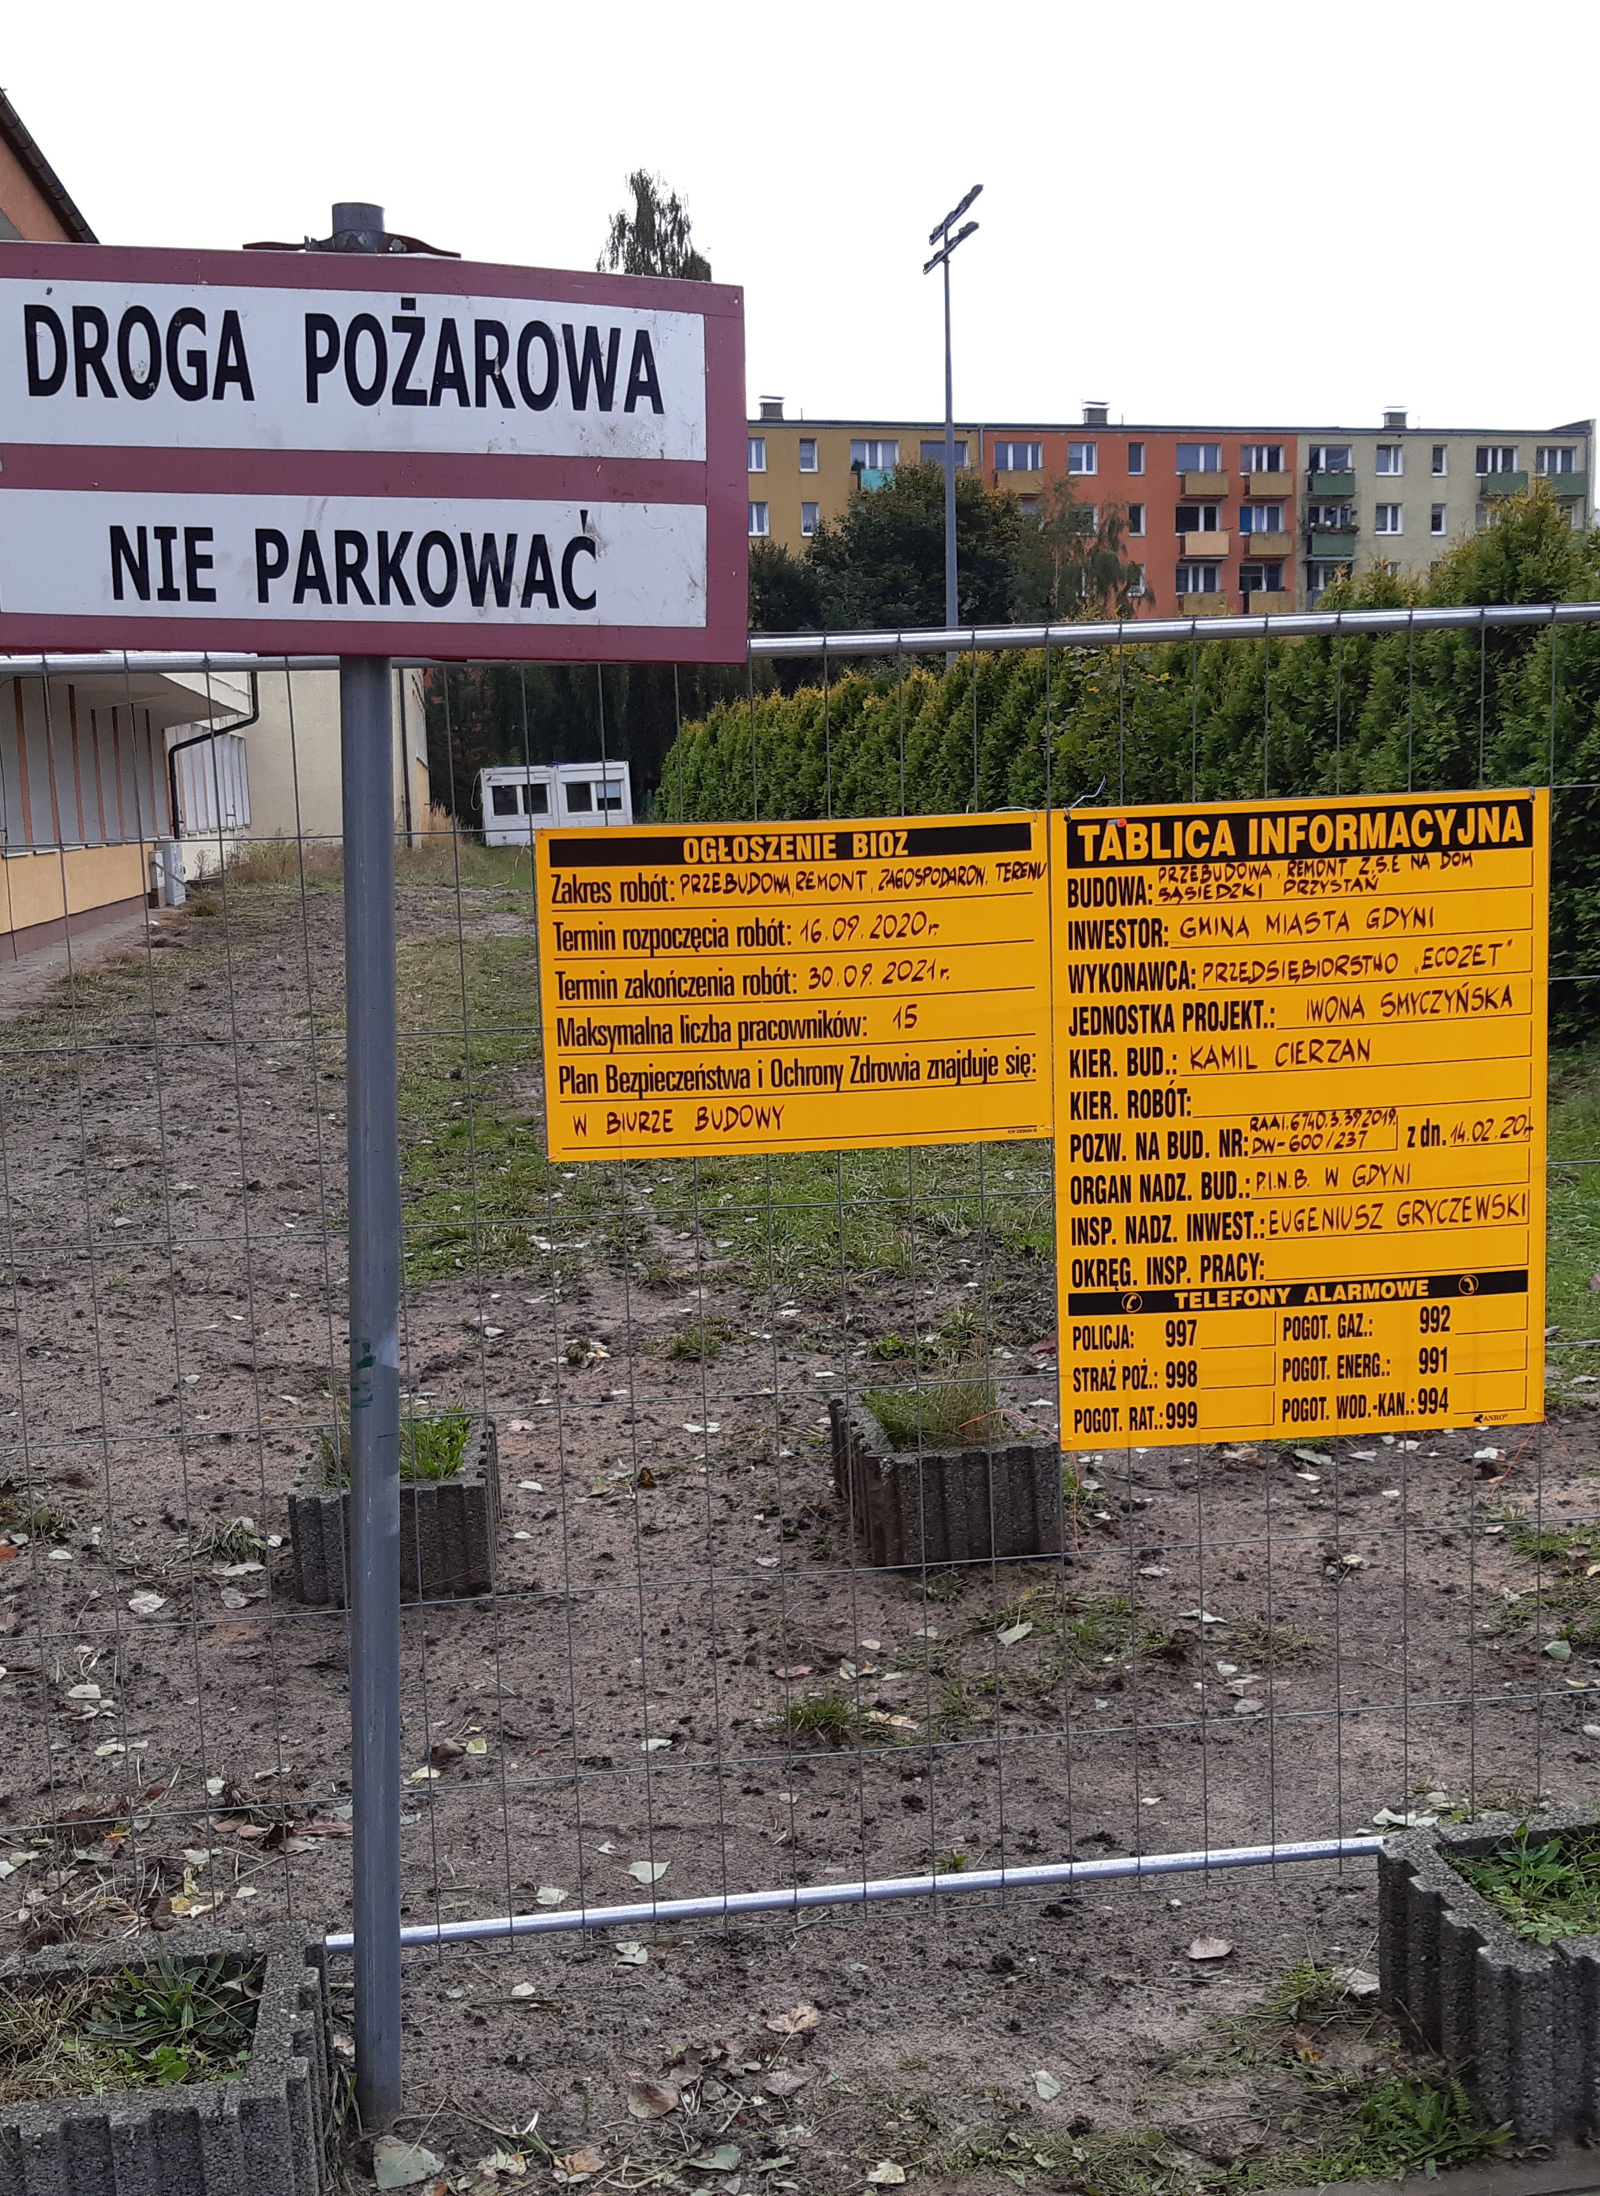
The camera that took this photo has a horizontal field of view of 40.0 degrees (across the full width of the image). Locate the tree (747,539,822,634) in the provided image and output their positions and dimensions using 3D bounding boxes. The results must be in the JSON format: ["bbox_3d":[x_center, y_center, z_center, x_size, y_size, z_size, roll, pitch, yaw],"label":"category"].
[{"bbox_3d":[-1.101,-14.674,78.724,5.500,10.430,5.500,-2,8,0],"label":"tree"}]

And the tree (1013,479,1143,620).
[{"bbox_3d":[9.675,-15.513,76.587,4.708,12.038,4.708,-2,8,0],"label":"tree"}]

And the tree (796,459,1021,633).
[{"bbox_3d":[4.110,-16.078,78.527,8.158,12.951,8.158,-2,8,0],"label":"tree"}]

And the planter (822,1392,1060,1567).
[{"bbox_3d":[0.336,0.865,5.110,0.410,0.247,0.515,-3,8,-11],"label":"planter"}]

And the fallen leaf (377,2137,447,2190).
[{"bbox_3d":[-0.492,1.338,2.773,0.090,0.015,0.095,-2,8,0],"label":"fallen leaf"}]

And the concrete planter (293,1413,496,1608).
[{"bbox_3d":[-0.898,0.923,4.952,0.410,0.250,0.490,-2,8,-5],"label":"concrete planter"}]

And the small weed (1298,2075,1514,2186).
[{"bbox_3d":[0.750,1.278,2.749,0.235,0.060,0.140,-2,8,0],"label":"small weed"}]

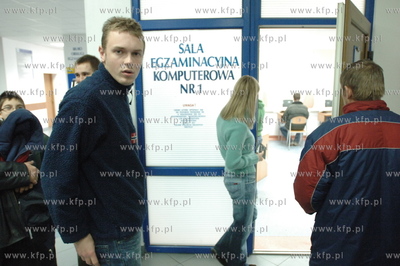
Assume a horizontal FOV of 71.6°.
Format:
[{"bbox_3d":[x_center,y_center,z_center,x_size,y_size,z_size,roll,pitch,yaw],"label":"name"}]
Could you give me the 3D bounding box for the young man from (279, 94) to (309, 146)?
[{"bbox_3d":[2.280,-0.320,6.670,0.550,1.290,0.750,0,11,0],"label":"young man"}]

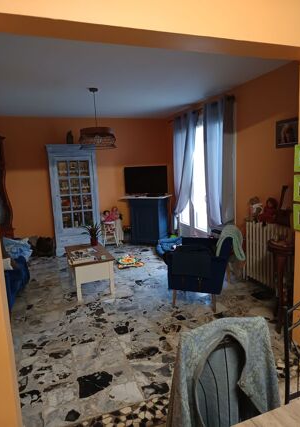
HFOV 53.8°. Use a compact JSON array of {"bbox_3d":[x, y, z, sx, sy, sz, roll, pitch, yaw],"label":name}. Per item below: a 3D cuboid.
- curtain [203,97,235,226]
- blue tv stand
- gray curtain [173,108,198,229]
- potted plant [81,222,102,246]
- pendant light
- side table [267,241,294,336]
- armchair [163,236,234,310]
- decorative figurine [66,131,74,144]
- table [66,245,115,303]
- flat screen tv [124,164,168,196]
[{"bbox_3d":[1.036,-0.630,4.434,0.138,2.029,0.739,-6,9,-19],"label":"curtain"},{"bbox_3d":[-0.060,0.110,6.212,0.936,0.916,0.542,0,9,19],"label":"blue tv stand"},{"bbox_3d":[0.685,-0.712,5.436,0.138,2.167,0.847,-6,9,-19],"label":"gray curtain"},{"bbox_3d":[-0.811,0.309,4.145,0.266,0.315,0.266,-6,9,-19],"label":"potted plant"},{"bbox_3d":[-0.708,-1.205,3.803,0.473,0.749,0.473,-6,9,-19],"label":"pendant light"},{"bbox_3d":[1.241,0.644,2.674,0.345,0.778,0.345,-6,9,-19],"label":"side table"},{"bbox_3d":[0.638,0.570,3.335,0.719,0.788,0.709,2,9,27],"label":"armchair"},{"bbox_3d":[-1.462,-1.385,5.407,0.128,0.266,0.108,-6,9,-19],"label":"decorative figurine"},{"bbox_3d":[-0.792,0.734,3.860,0.512,0.443,0.946,-6,9,-19],"label":"table"},{"bbox_3d":[-0.081,-0.634,6.029,0.867,0.571,0.099,0,9,19],"label":"flat screen tv"}]

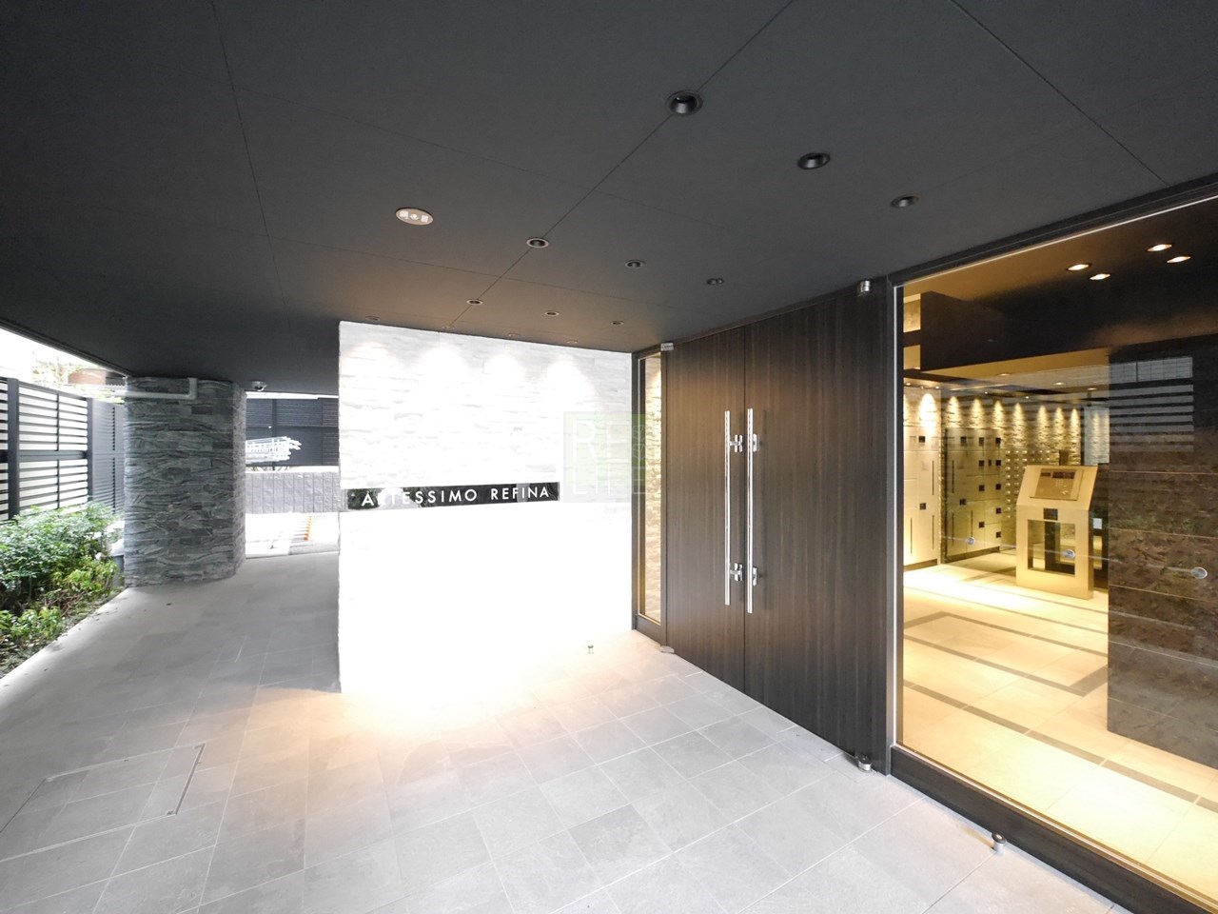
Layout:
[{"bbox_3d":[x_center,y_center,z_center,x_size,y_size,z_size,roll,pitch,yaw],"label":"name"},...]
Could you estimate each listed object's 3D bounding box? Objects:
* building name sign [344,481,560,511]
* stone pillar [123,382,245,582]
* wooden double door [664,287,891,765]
[{"bbox_3d":[-1.034,0.275,3.492,1.479,0.146,0.040,0,0,-30],"label":"building name sign"},{"bbox_3d":[-5.305,0.272,6.266,1.009,2.388,0.960,0,0,-30],"label":"stone pillar"},{"bbox_3d":[0.843,0.321,3.038,0.120,2.317,1.727,0,0,-30],"label":"wooden double door"}]

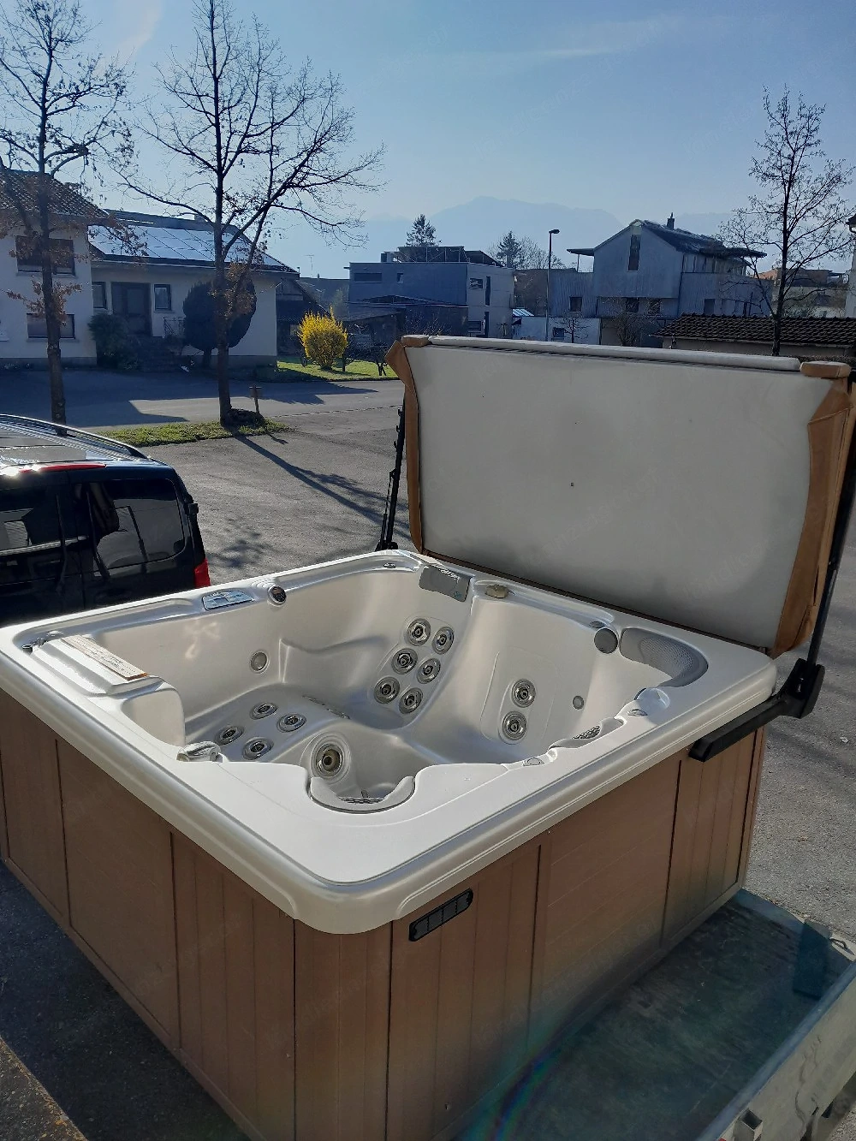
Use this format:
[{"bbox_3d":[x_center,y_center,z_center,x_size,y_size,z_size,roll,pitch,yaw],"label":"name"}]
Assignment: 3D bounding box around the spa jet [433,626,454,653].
[{"bbox_3d":[0.067,0.313,3.854,0.040,0.130,0.130,25,-4,-41],"label":"spa jet"}]

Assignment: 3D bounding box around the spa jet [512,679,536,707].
[{"bbox_3d":[0.406,0.525,3.655,0.130,0.130,0.040,15,2,41],"label":"spa jet"}]

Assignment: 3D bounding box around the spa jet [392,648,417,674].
[{"bbox_3d":[-0.109,0.416,3.925,0.130,0.130,0.040,13,-22,36],"label":"spa jet"}]

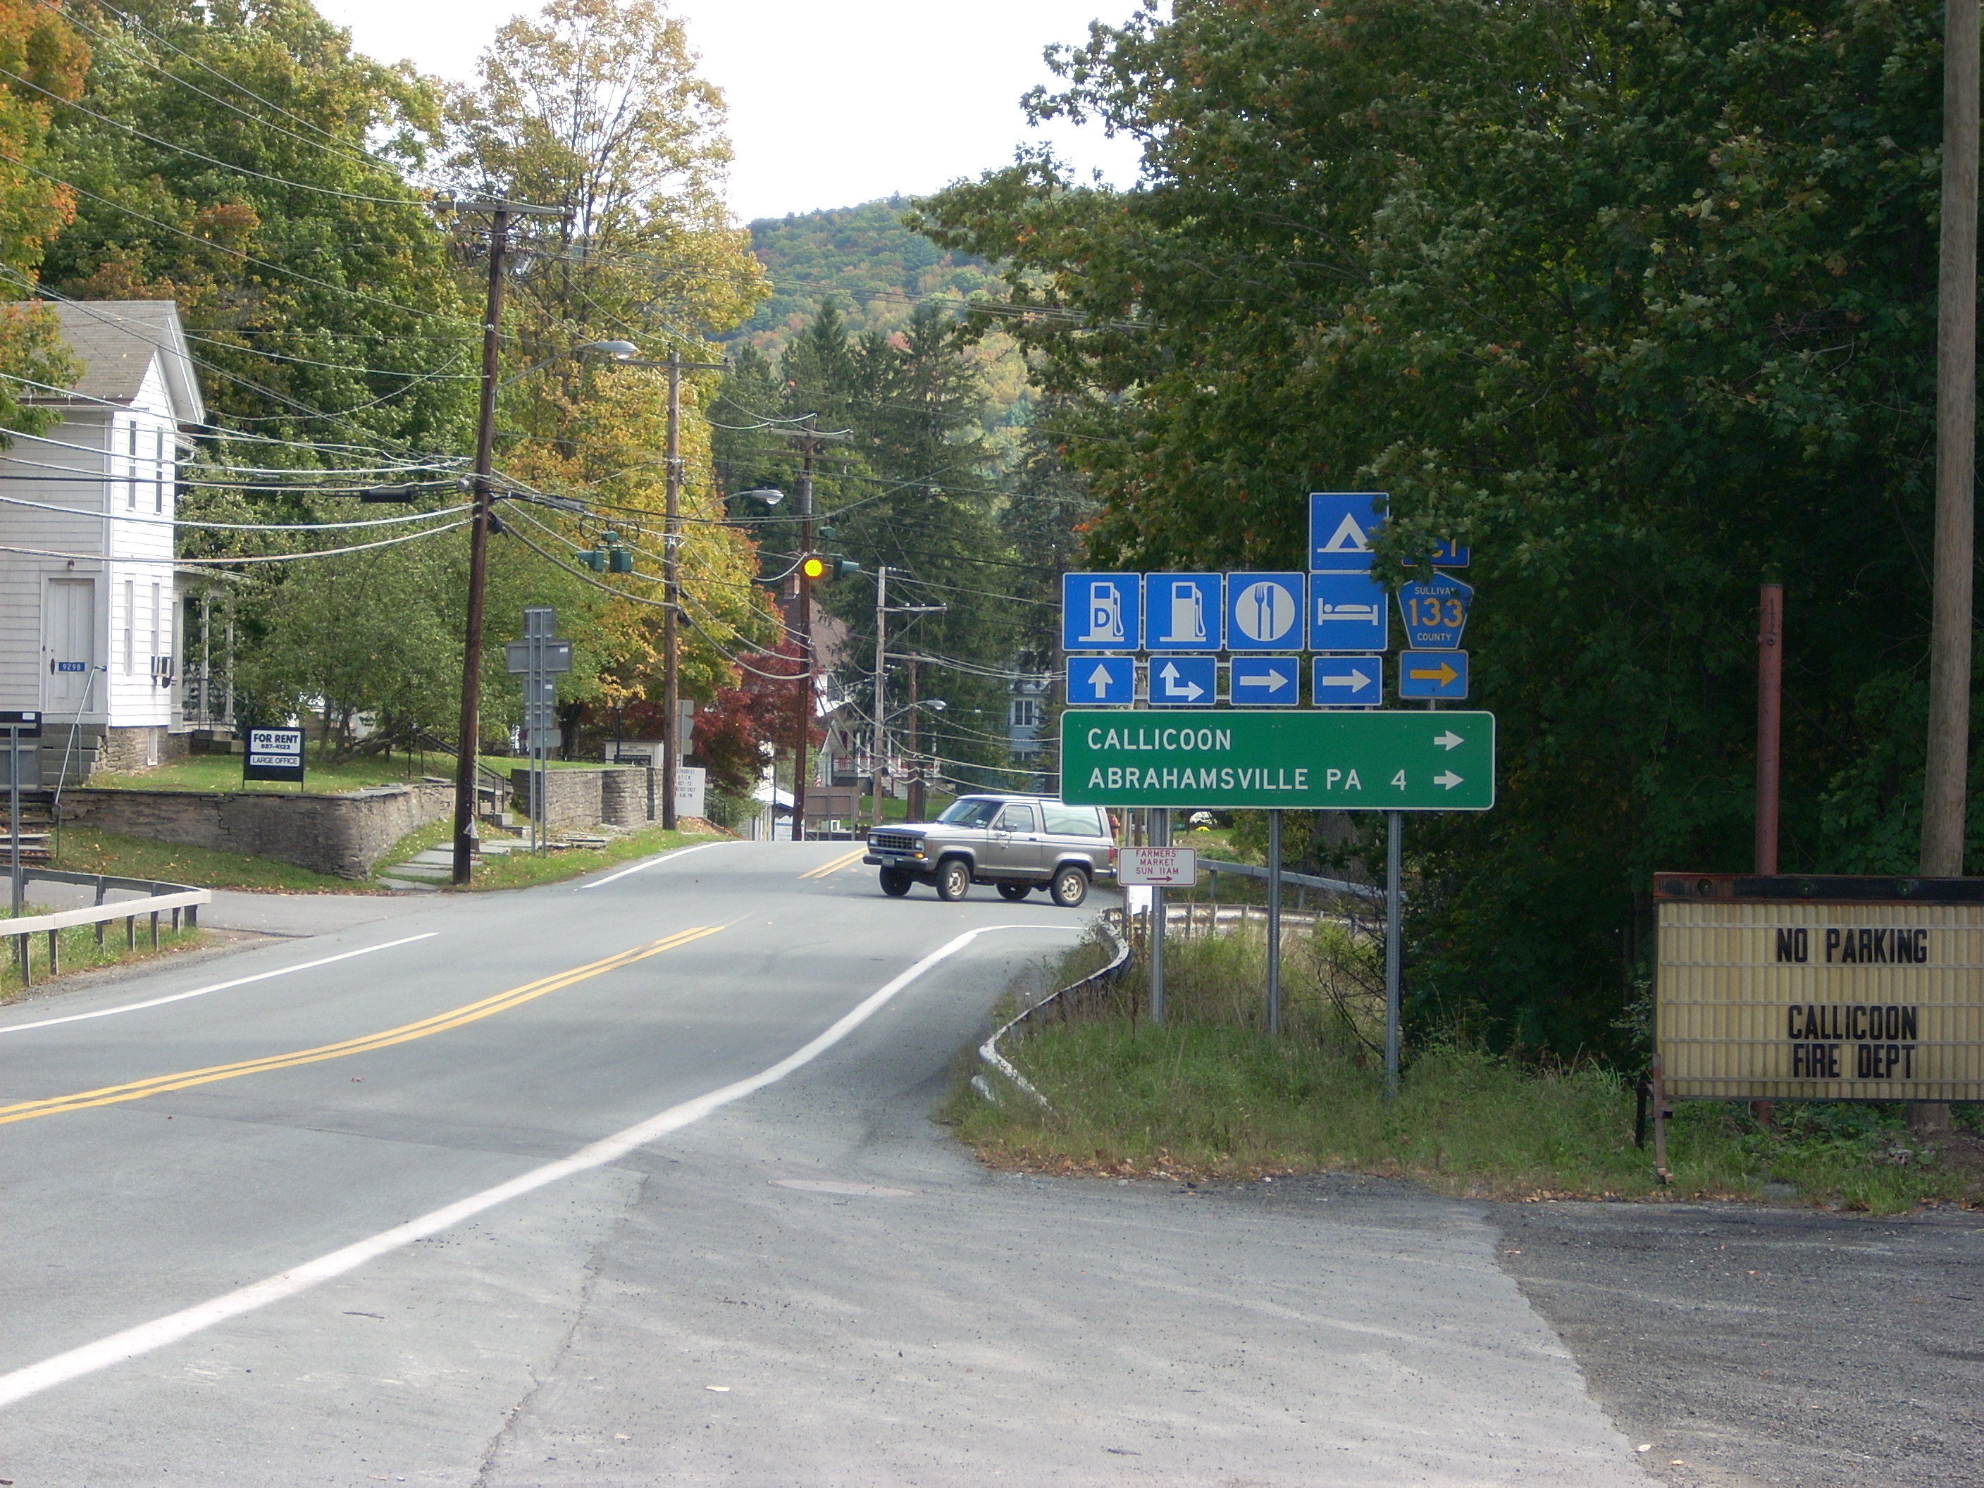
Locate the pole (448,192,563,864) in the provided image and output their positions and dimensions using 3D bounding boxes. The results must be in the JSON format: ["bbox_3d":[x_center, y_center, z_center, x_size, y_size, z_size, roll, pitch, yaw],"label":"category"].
[{"bbox_3d":[-8.487,-3.346,107.000,2.300,11.400,0.400,3,0,0],"label":"pole"}]

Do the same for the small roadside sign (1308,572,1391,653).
[{"bbox_3d":[2.757,-1.026,49.738,0.610,0.610,0.030,0,0,10],"label":"small roadside sign"}]

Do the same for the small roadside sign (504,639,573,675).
[{"bbox_3d":[-8.527,-1.629,121.000,1.220,0.610,0.050,0,0,5],"label":"small roadside sign"}]

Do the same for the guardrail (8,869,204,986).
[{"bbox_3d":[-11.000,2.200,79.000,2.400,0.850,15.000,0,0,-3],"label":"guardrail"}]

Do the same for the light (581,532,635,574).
[{"bbox_3d":[-6.348,-3.148,106.000,0.850,0.690,0.600,0,0,22],"label":"light"}]

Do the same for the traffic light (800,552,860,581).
[{"bbox_3d":[-2.637,-2.875,104.000,0.970,0.460,0.480,0,0,2],"label":"traffic light"}]

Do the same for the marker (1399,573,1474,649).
[{"bbox_3d":[3.433,-1.036,49.621,0.610,0.615,0.030,0,0,10],"label":"marker"}]

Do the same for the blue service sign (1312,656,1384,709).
[{"bbox_3d":[2.759,-0.486,49.700,0.534,0.381,0.040,0,0,3],"label":"blue service sign"}]

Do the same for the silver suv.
[{"bbox_3d":[0.030,1.700,103.600,4.000,1.720,1.730,3,0,-39],"label":"silver suv"}]

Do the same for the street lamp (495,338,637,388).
[{"bbox_3d":[-7.026,-6.271,106.000,2.300,0.790,0.360,0,0,3],"label":"street lamp"}]

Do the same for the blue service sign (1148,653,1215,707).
[{"bbox_3d":[1.478,-0.486,49.700,0.534,0.381,0.040,0,0,3],"label":"blue service sign"}]

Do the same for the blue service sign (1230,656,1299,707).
[{"bbox_3d":[2.116,-0.490,49.849,0.535,0.381,0.030,0,0,10],"label":"blue service sign"}]

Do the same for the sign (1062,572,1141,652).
[{"bbox_3d":[0.854,-1.020,49.700,0.610,0.610,0.040,0,0,3],"label":"sign"}]

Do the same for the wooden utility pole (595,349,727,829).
[{"bbox_3d":[-7.116,-3.397,140.000,2.650,10.500,0.380,0,0,0],"label":"wooden utility pole"}]

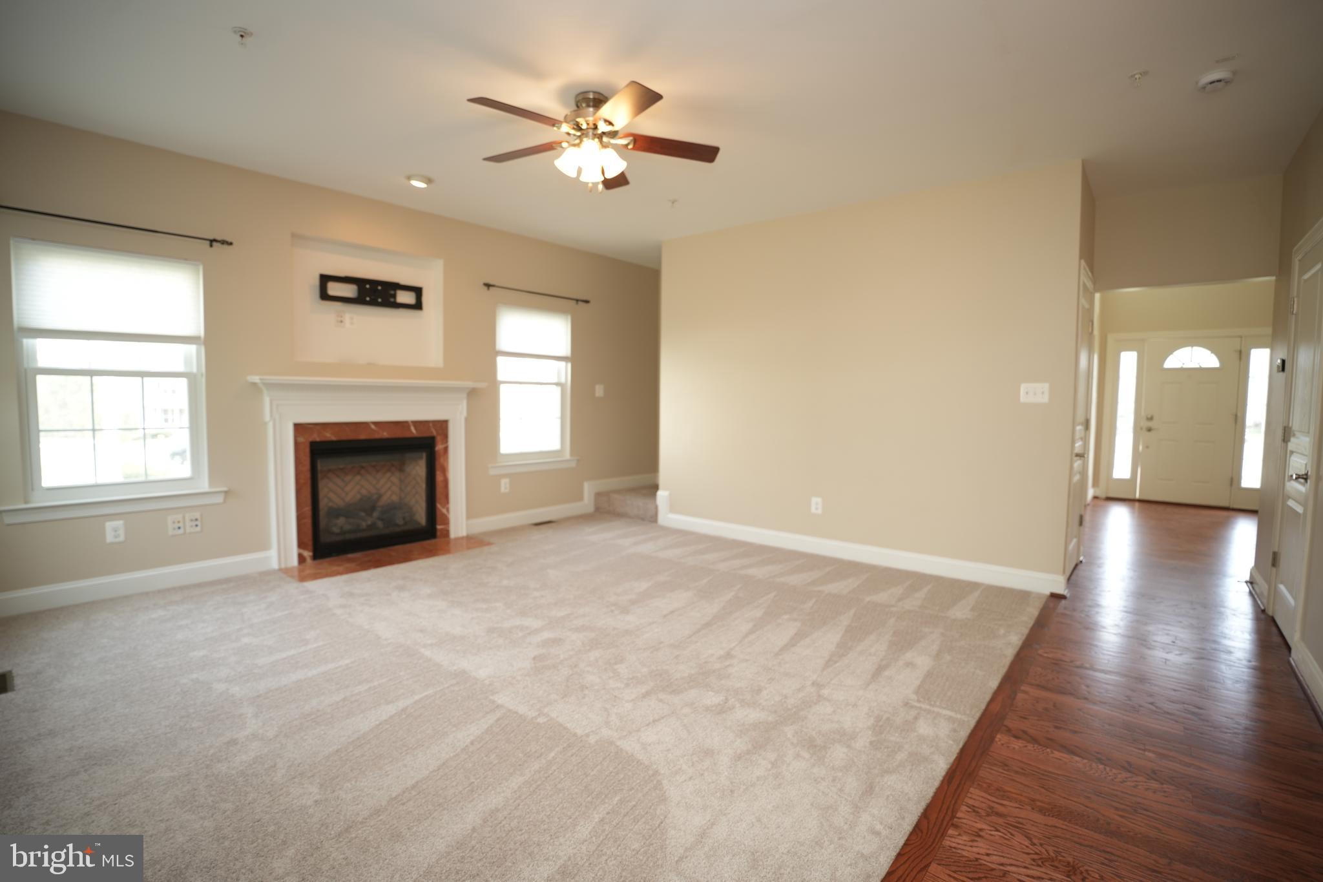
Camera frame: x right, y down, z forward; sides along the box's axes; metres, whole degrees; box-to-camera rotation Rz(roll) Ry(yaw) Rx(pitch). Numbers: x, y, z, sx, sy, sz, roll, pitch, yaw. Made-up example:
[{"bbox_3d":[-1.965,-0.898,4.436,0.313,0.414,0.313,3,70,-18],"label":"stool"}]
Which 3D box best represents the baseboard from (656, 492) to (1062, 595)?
[{"bbox_3d":[1.292,0.753,4.860,3.407,0.335,0.025,3,5,40],"label":"baseboard"}]

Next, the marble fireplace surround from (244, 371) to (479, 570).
[{"bbox_3d":[-2.194,0.214,4.633,0.230,1.350,1.740,4,5,40],"label":"marble fireplace surround"}]

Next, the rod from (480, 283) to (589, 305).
[{"bbox_3d":[-1.188,-1.425,5.756,0.090,0.050,1.307,3,5,40],"label":"rod"}]

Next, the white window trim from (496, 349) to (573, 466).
[{"bbox_3d":[-1.263,-0.347,5.900,0.090,1.080,0.930,4,5,40],"label":"white window trim"}]

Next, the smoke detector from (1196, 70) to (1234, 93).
[{"bbox_3d":[2.530,-1.638,2.684,0.138,0.045,0.138,4,5,40],"label":"smoke detector"}]

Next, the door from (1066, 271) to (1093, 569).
[{"bbox_3d":[2.926,-0.090,4.128,0.070,2.128,0.861,3,5,40],"label":"door"}]

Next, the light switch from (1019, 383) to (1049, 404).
[{"bbox_3d":[2.428,-0.311,3.824,0.163,0.122,0.015,3,5,40],"label":"light switch"}]

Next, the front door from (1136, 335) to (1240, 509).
[{"bbox_3d":[6.490,-0.244,7.241,0.900,2.030,0.060,4,5,40],"label":"front door"}]

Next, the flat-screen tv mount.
[{"bbox_3d":[-2.319,-1.183,4.737,0.080,0.203,0.810,3,5,40],"label":"flat-screen tv mount"}]

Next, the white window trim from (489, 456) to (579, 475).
[{"bbox_3d":[-1.262,0.254,5.885,0.080,0.095,1.100,4,5,40],"label":"white window trim"}]

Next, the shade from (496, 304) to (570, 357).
[{"bbox_3d":[-1.248,-1.076,5.843,0.050,0.455,0.902,3,5,40],"label":"shade"}]

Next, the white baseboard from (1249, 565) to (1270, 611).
[{"bbox_3d":[3.840,0.935,3.778,0.030,0.135,0.740,4,5,40],"label":"white baseboard"}]

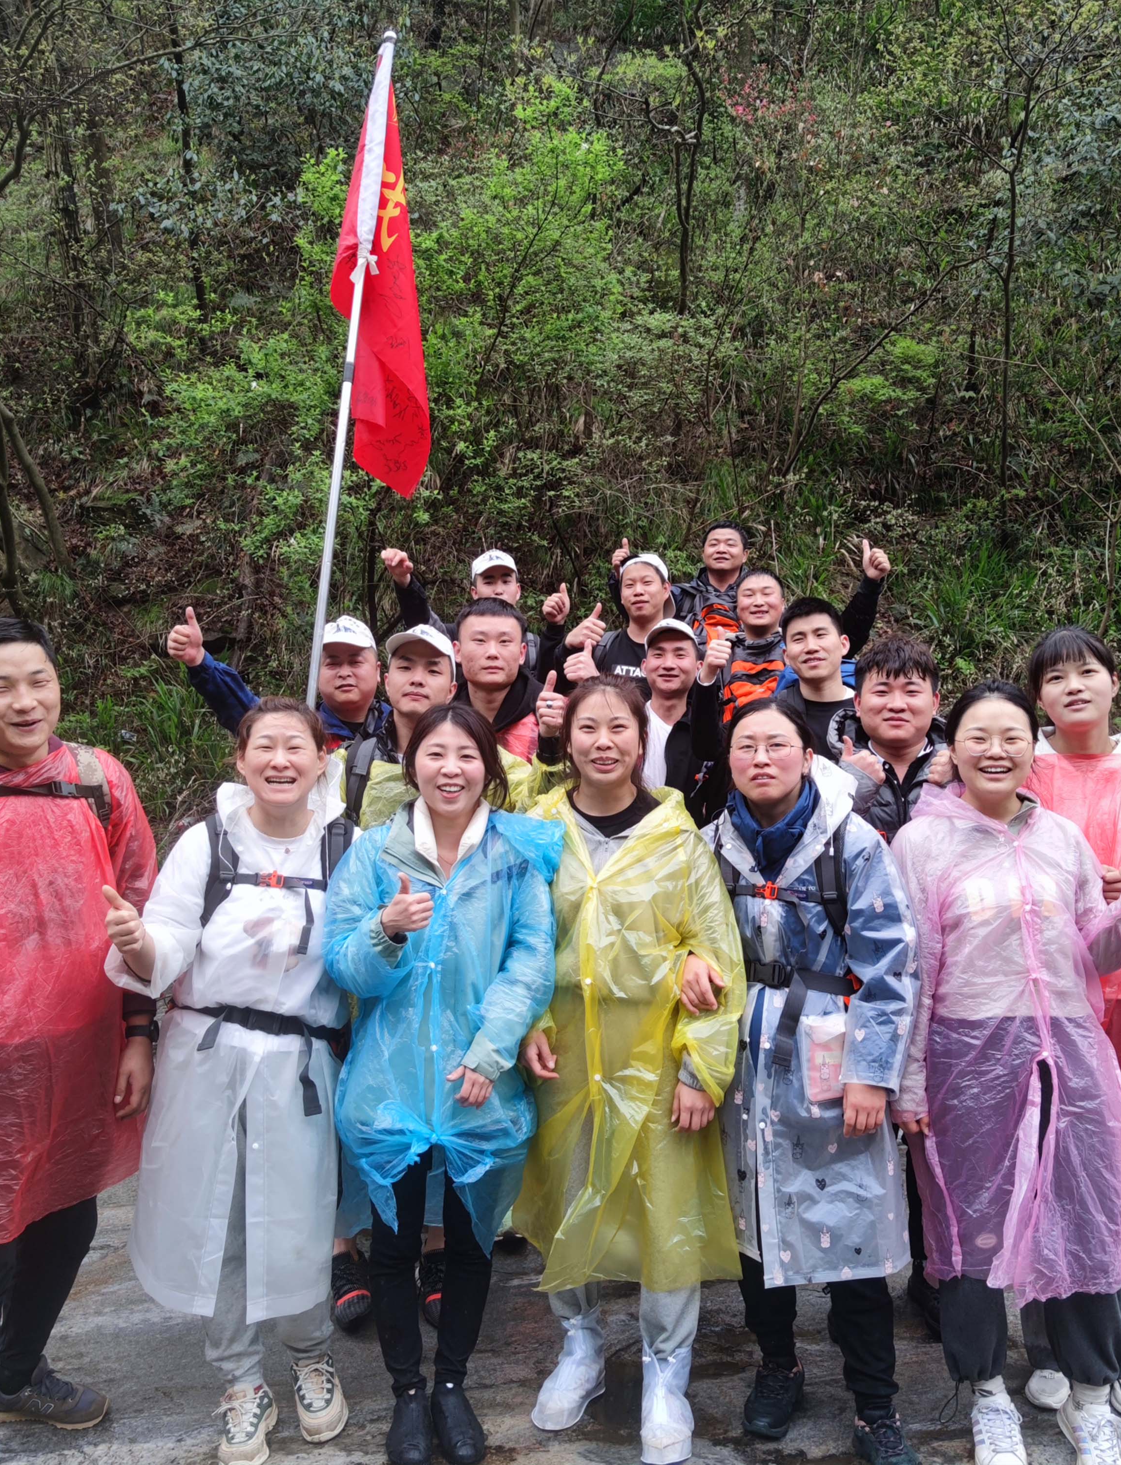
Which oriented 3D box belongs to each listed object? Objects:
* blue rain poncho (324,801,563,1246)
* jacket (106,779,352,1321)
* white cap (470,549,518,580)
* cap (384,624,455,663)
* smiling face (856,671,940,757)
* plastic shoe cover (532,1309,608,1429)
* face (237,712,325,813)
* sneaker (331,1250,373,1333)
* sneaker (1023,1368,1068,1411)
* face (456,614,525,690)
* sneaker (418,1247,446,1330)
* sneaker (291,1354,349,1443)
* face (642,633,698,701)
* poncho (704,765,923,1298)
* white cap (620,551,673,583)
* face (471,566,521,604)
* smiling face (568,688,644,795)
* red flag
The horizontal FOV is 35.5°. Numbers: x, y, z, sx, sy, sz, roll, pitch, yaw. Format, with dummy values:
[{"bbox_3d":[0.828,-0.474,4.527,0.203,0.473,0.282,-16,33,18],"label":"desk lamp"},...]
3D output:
[{"bbox_3d":[-0.227,0.588,3.620,0.450,0.900,0.360,0,7,2],"label":"blue rain poncho"},{"bbox_3d":[-0.692,0.673,3.700,0.550,1.150,0.420,0,4,-6],"label":"jacket"},{"bbox_3d":[-0.236,-0.602,6.300,0.175,0.125,0.250,0,4,-6],"label":"white cap"},{"bbox_3d":[-0.353,-0.222,4.400,0.175,0.130,0.250,3,2,0],"label":"cap"},{"bbox_3d":[0.752,-0.043,3.900,0.180,0.200,0.150,1,5,10],"label":"smiling face"},{"bbox_3d":[0.021,1.343,3.780,0.110,0.190,0.280,4,9,28],"label":"plastic shoe cover"},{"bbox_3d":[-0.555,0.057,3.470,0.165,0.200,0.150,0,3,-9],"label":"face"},{"bbox_3d":[-0.510,1.346,4.270,0.100,0.120,0.280,-1,8,-9],"label":"sneaker"},{"bbox_3d":[1.064,1.375,3.840,0.100,0.110,0.260,1,5,10],"label":"sneaker"},{"bbox_3d":[-0.182,-0.210,4.580,0.175,0.200,0.140,0,4,-2],"label":"face"},{"bbox_3d":[-0.297,1.420,4.460,0.105,0.120,0.280,0,1,0],"label":"sneaker"},{"bbox_3d":[-0.513,1.387,3.720,0.100,0.115,0.265,-3,8,-19],"label":"sneaker"},{"bbox_3d":[0.333,-0.201,5.300,0.170,0.195,0.140,0,4,5],"label":"face"},{"bbox_3d":[0.520,0.605,3.650,0.460,1.030,0.360,0,2,18],"label":"poncho"},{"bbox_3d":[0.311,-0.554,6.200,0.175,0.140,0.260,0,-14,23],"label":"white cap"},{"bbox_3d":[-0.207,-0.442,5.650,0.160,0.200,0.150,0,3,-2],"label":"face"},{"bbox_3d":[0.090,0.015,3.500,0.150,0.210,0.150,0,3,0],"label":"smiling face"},{"bbox_3d":[-0.435,-1.080,4.250,0.230,1.030,0.220,5,1,-3],"label":"red flag"}]

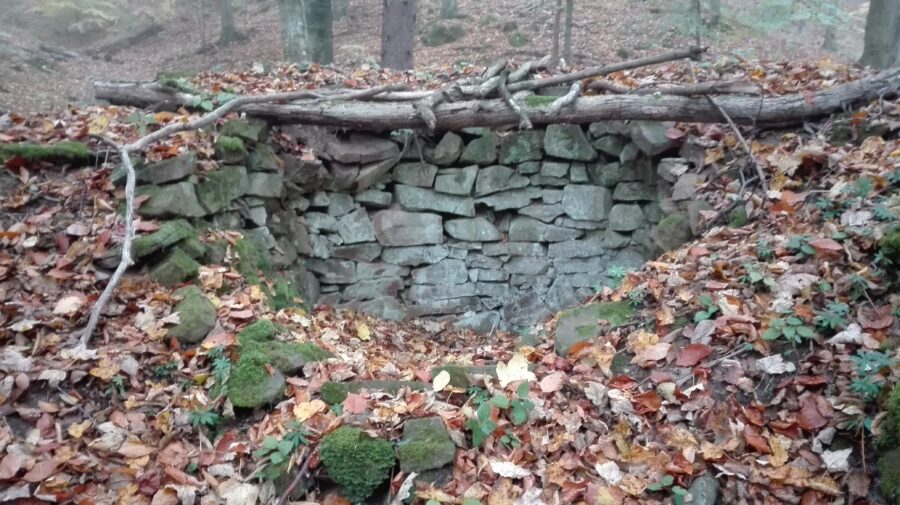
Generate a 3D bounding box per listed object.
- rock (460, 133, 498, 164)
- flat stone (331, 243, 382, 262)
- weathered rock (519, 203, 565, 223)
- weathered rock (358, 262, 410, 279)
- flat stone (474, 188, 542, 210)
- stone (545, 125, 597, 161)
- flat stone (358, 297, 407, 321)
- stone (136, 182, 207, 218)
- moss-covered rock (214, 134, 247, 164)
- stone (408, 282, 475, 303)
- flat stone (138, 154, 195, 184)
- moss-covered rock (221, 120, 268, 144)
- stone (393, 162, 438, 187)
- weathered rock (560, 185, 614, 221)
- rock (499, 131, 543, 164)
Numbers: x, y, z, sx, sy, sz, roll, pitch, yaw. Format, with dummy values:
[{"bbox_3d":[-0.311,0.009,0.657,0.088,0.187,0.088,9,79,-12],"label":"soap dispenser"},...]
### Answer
[{"bbox_3d":[0.187,-0.659,4.084,0.232,0.198,0.210,0,11,0],"label":"rock"},{"bbox_3d":[-0.488,0.000,3.481,0.260,0.100,0.180,-2,3,0],"label":"flat stone"},{"bbox_3d":[0.558,-0.244,3.925,0.274,0.114,0.190,1,9,0],"label":"weathered rock"},{"bbox_3d":[-0.351,0.095,3.481,0.280,0.085,0.180,0,3,0],"label":"weathered rock"},{"bbox_3d":[0.319,-0.294,3.577,0.355,0.118,0.220,0,12,0],"label":"flat stone"},{"bbox_3d":[0.761,-0.695,4.066,0.316,0.221,0.240,0,11,0],"label":"stone"},{"bbox_3d":[-0.428,0.355,4.079,0.293,0.148,0.220,0,11,0],"label":"flat stone"},{"bbox_3d":[-1.306,-0.244,3.020,0.317,0.157,0.200,-1,9,-10],"label":"stone"},{"bbox_3d":[-0.971,-0.456,2.917,0.145,0.135,0.150,0,3,0],"label":"moss-covered rock"},{"bbox_3d":[-0.045,0.211,3.490,0.360,0.100,0.200,0,3,0],"label":"stone"},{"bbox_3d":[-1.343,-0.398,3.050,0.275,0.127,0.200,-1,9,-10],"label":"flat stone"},{"bbox_3d":[-0.944,-0.556,2.959,0.212,0.109,0.220,0,12,0],"label":"moss-covered rock"},{"bbox_3d":[-0.217,-0.491,4.054,0.279,0.147,0.210,0,11,0],"label":"stone"},{"bbox_3d":[0.755,-0.276,3.560,0.279,0.193,0.220,0,12,0],"label":"weathered rock"},{"bbox_3d":[0.427,-0.636,3.900,0.260,0.193,0.200,1,9,0],"label":"rock"}]

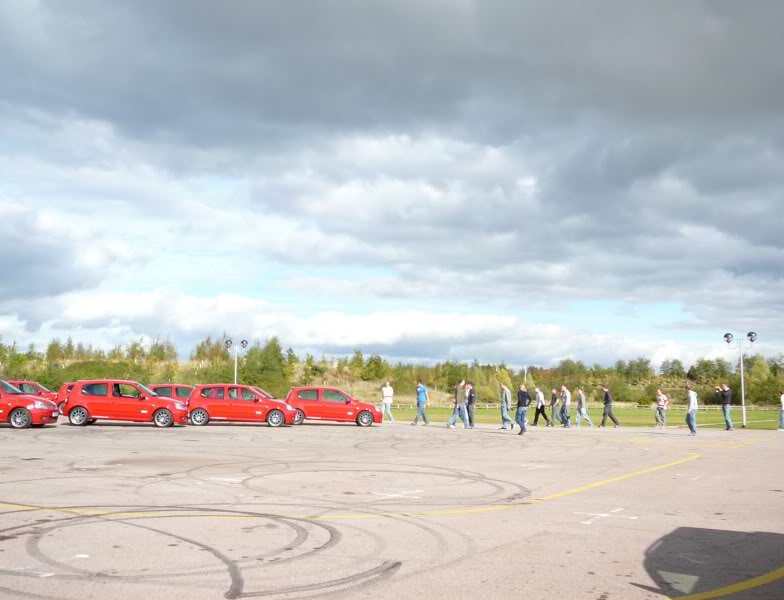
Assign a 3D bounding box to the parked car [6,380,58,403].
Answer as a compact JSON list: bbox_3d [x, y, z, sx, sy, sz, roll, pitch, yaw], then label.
[{"bbox_3d":[-15.658,4.297,35.440,3.810,1.420,1.650,1,-7,-2],"label":"parked car"}]

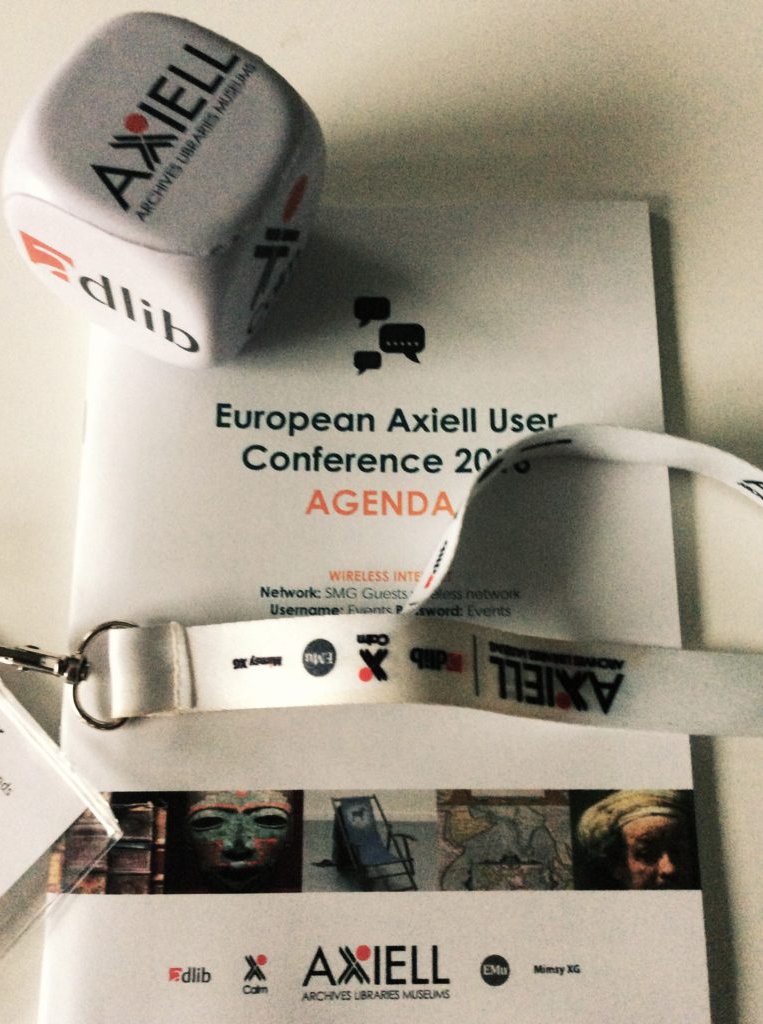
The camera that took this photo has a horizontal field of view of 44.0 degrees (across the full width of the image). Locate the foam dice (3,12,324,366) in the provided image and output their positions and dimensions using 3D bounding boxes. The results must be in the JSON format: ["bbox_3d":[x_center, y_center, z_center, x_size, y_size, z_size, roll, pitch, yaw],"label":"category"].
[{"bbox_3d":[-0.049,-0.072,0.219,0.060,0.060,0.060,27,73,2],"label":"foam dice"}]

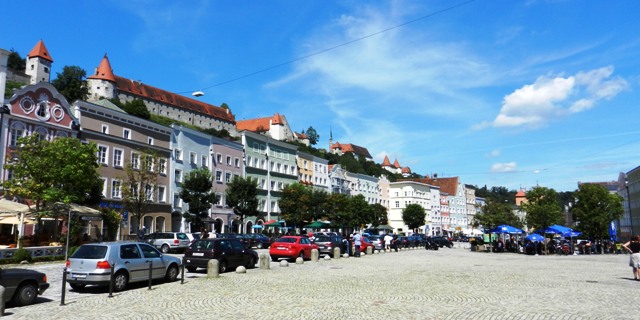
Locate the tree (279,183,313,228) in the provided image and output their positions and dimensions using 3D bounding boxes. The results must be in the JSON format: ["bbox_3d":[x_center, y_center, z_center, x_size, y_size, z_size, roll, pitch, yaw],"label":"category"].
[{"bbox_3d":[-3.107,6.820,58.610,4.200,7.970,4.200,0,-9,0],"label":"tree"}]

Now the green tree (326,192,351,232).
[{"bbox_3d":[2.825,8.792,70.586,3.900,7.670,3.900,0,-9,0],"label":"green tree"}]

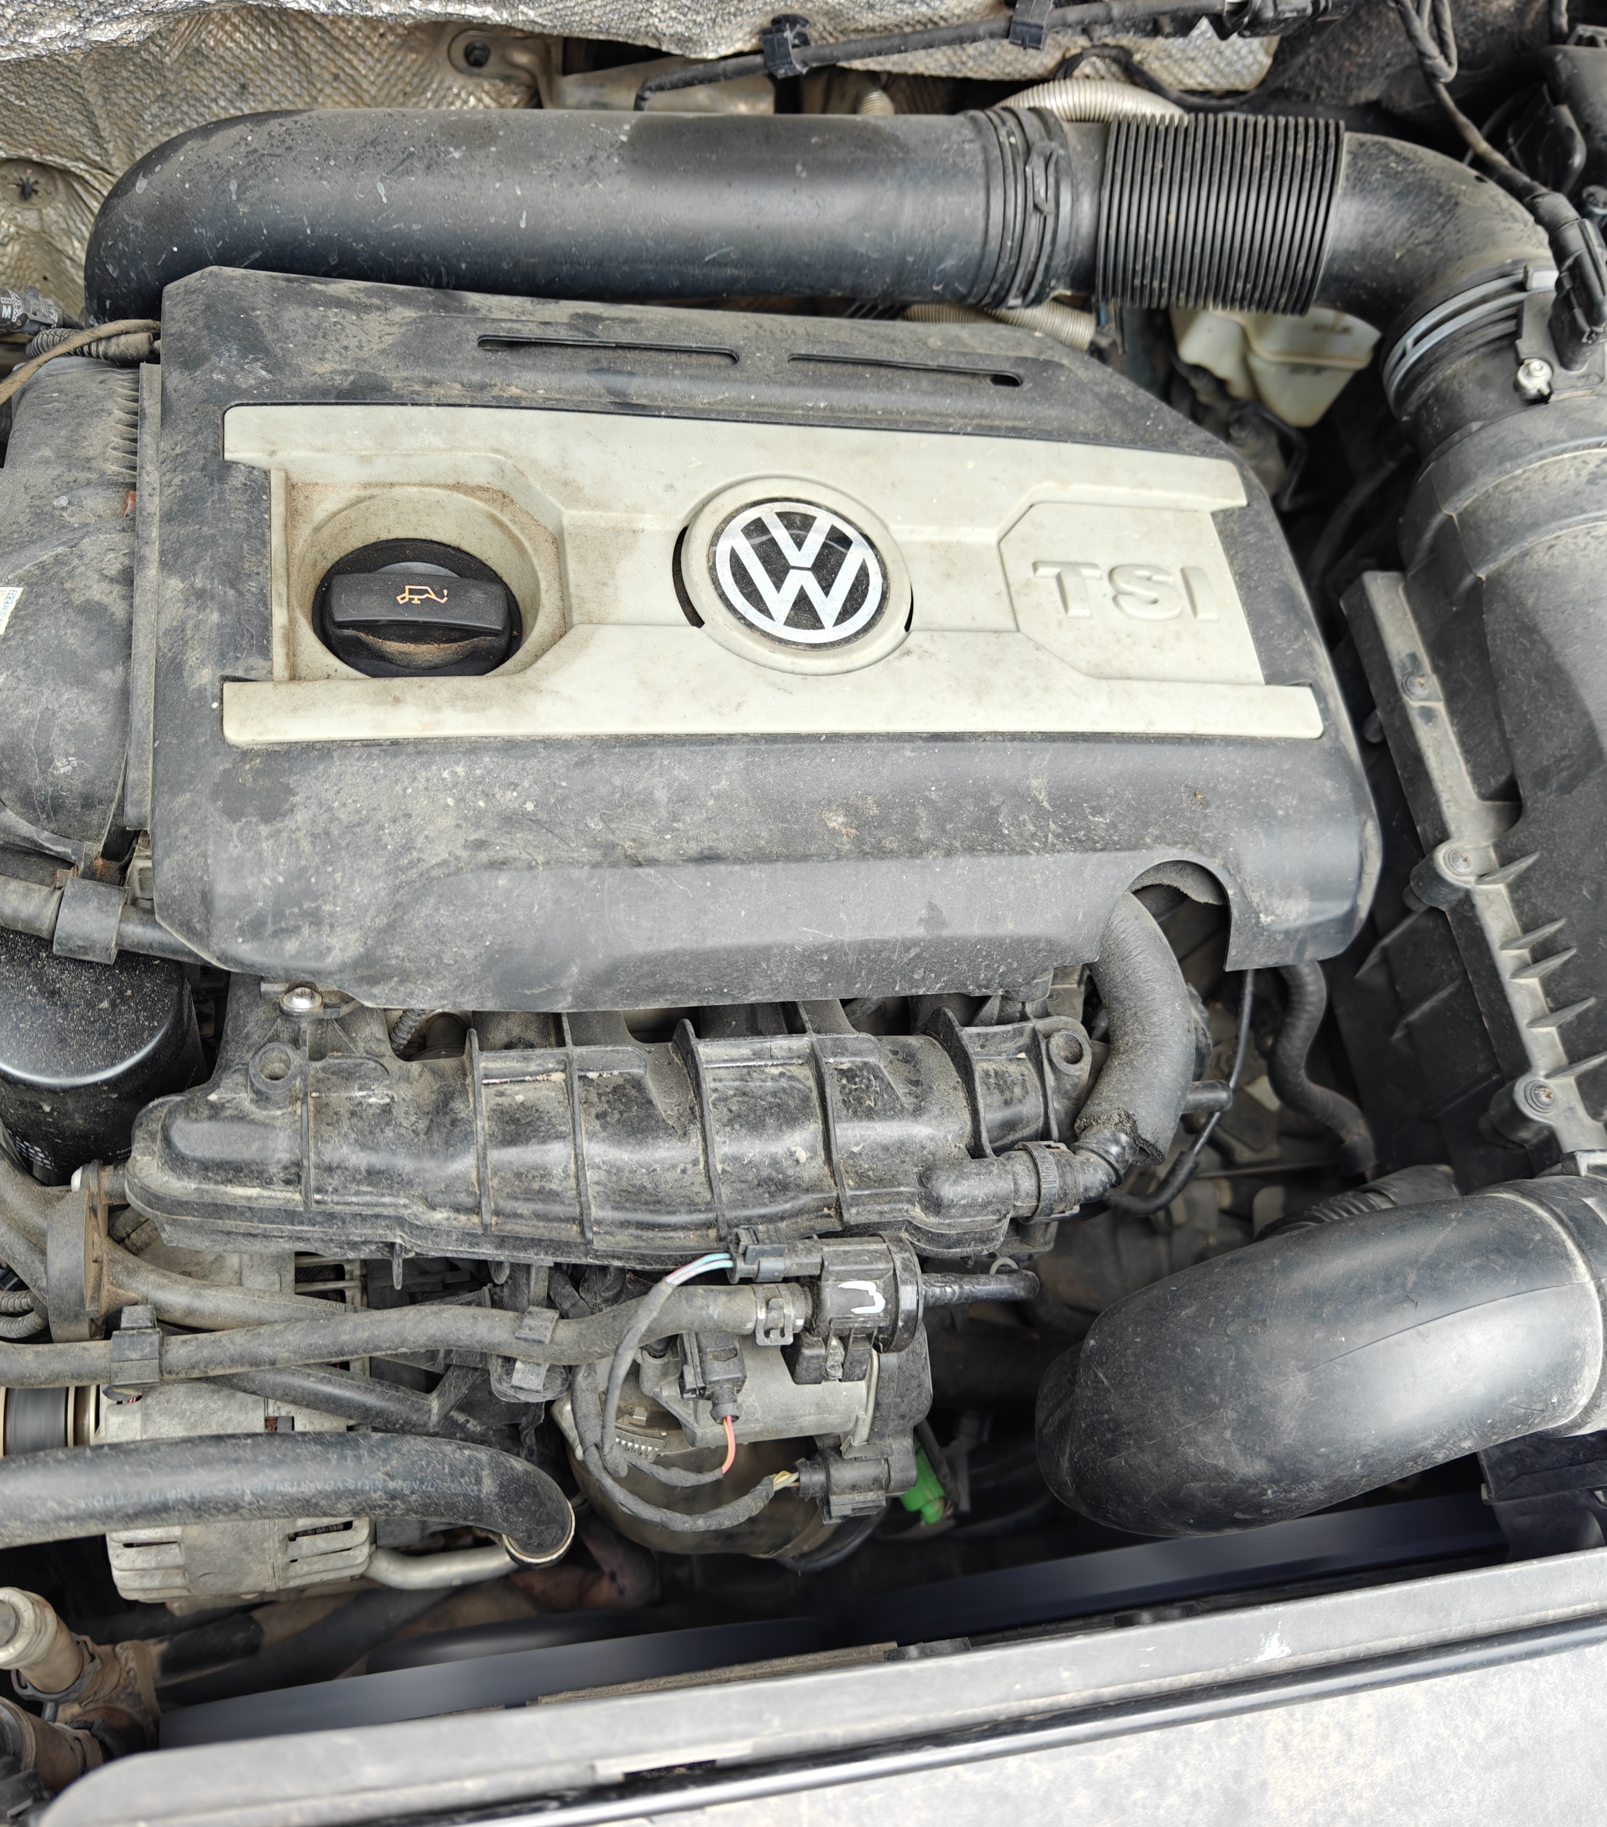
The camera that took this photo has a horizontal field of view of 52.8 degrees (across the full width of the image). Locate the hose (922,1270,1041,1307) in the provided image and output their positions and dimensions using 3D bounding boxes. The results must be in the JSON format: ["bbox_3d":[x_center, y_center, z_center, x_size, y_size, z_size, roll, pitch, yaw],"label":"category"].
[{"bbox_3d":[0.065,0.141,0.609,0.053,0.015,0.012,1,65,-16],"label":"hose"}]

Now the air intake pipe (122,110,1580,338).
[{"bbox_3d":[0.034,-0.290,0.707,0.668,0.125,0.098,-5,66,-19],"label":"air intake pipe"}]

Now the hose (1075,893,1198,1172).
[{"bbox_3d":[0.123,0.042,0.602,0.035,0.074,0.101,-1,65,-17],"label":"hose"}]

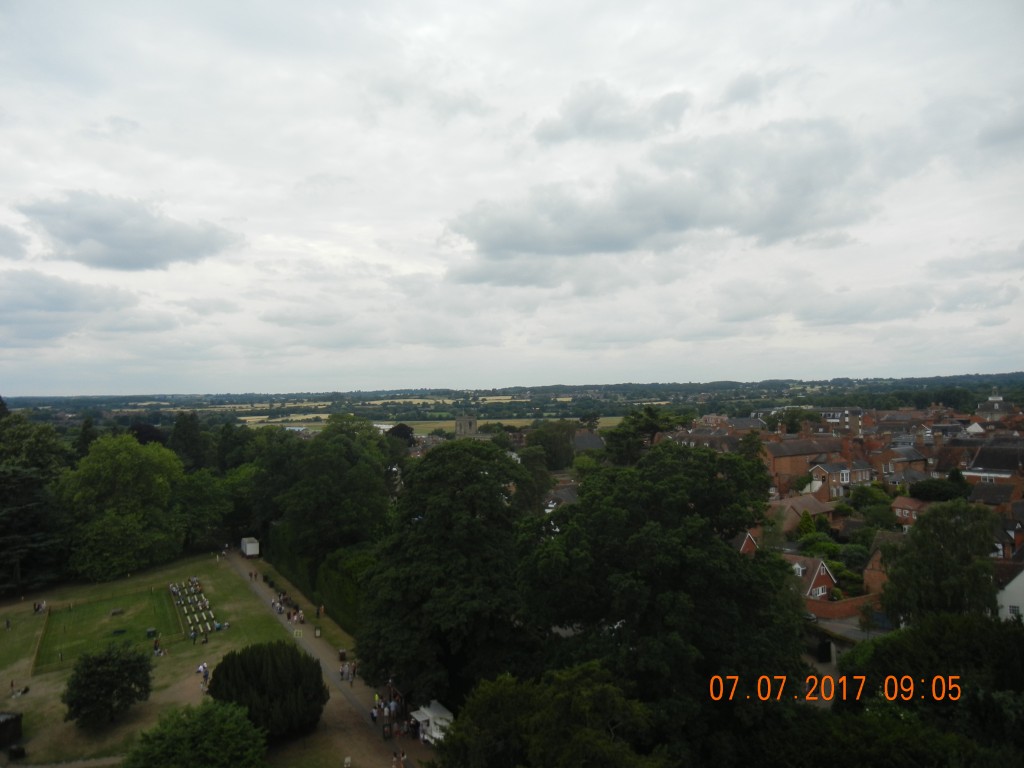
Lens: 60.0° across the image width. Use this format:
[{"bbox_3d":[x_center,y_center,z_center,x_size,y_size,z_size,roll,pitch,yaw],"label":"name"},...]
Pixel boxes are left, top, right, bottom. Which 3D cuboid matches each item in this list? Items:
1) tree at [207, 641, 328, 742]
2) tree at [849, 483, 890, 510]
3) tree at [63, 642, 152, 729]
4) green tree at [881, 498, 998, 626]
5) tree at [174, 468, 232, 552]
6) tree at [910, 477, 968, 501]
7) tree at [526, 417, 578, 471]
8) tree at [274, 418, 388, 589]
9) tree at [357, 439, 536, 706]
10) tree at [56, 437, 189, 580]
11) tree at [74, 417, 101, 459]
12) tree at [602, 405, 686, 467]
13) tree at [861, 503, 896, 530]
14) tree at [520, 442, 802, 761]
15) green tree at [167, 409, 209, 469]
[{"bbox_3d":[-25.889,31.706,93.973,12.600,8.870,12.000,-1,0,0],"label":"tree"},{"bbox_3d":[66.862,20.669,165.986,7.800,4.490,6.800,-1,0,0],"label":"tree"},{"bbox_3d":[-41.780,30.780,91.980,9.230,7.550,9.000,-1,0,-25],"label":"tree"},{"bbox_3d":[55.853,22.560,115.953,15.200,15.190,14.200,-1,0,0],"label":"green tree"},{"bbox_3d":[-68.806,28.211,197.942,12.900,18.720,12.000,-1,0,0],"label":"tree"},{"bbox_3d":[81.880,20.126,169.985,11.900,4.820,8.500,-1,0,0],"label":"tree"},{"bbox_3d":[14.230,24.140,324.930,19.040,22.280,18.000,-1,0,2],"label":"tree"},{"bbox_3d":[-32.190,20.350,159.910,20.910,28.990,19.000,-1,0,-11],"label":"tree"},{"bbox_3d":[-7.447,21.264,100.907,20.300,30.130,19.000,-1,0,0],"label":"tree"},{"bbox_3d":[-74.460,22.740,169.920,24.140,25.360,22.000,-1,0,-24],"label":"tree"},{"bbox_3d":[-128.680,23.430,269.920,7.610,26.480,7.500,-1,0,-26],"label":"tree"},{"bbox_3d":[40.170,21.050,269.920,24.340,27.190,23.000,-1,0,8],"label":"tree"},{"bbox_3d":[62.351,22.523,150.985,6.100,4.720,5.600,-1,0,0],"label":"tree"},{"bbox_3d":[14.650,19.850,85.920,26.650,27.980,25.000,-1,0,10],"label":"tree"},{"bbox_3d":[-90.960,21.920,249.910,11.270,28.350,11.000,-1,0,-20],"label":"green tree"}]

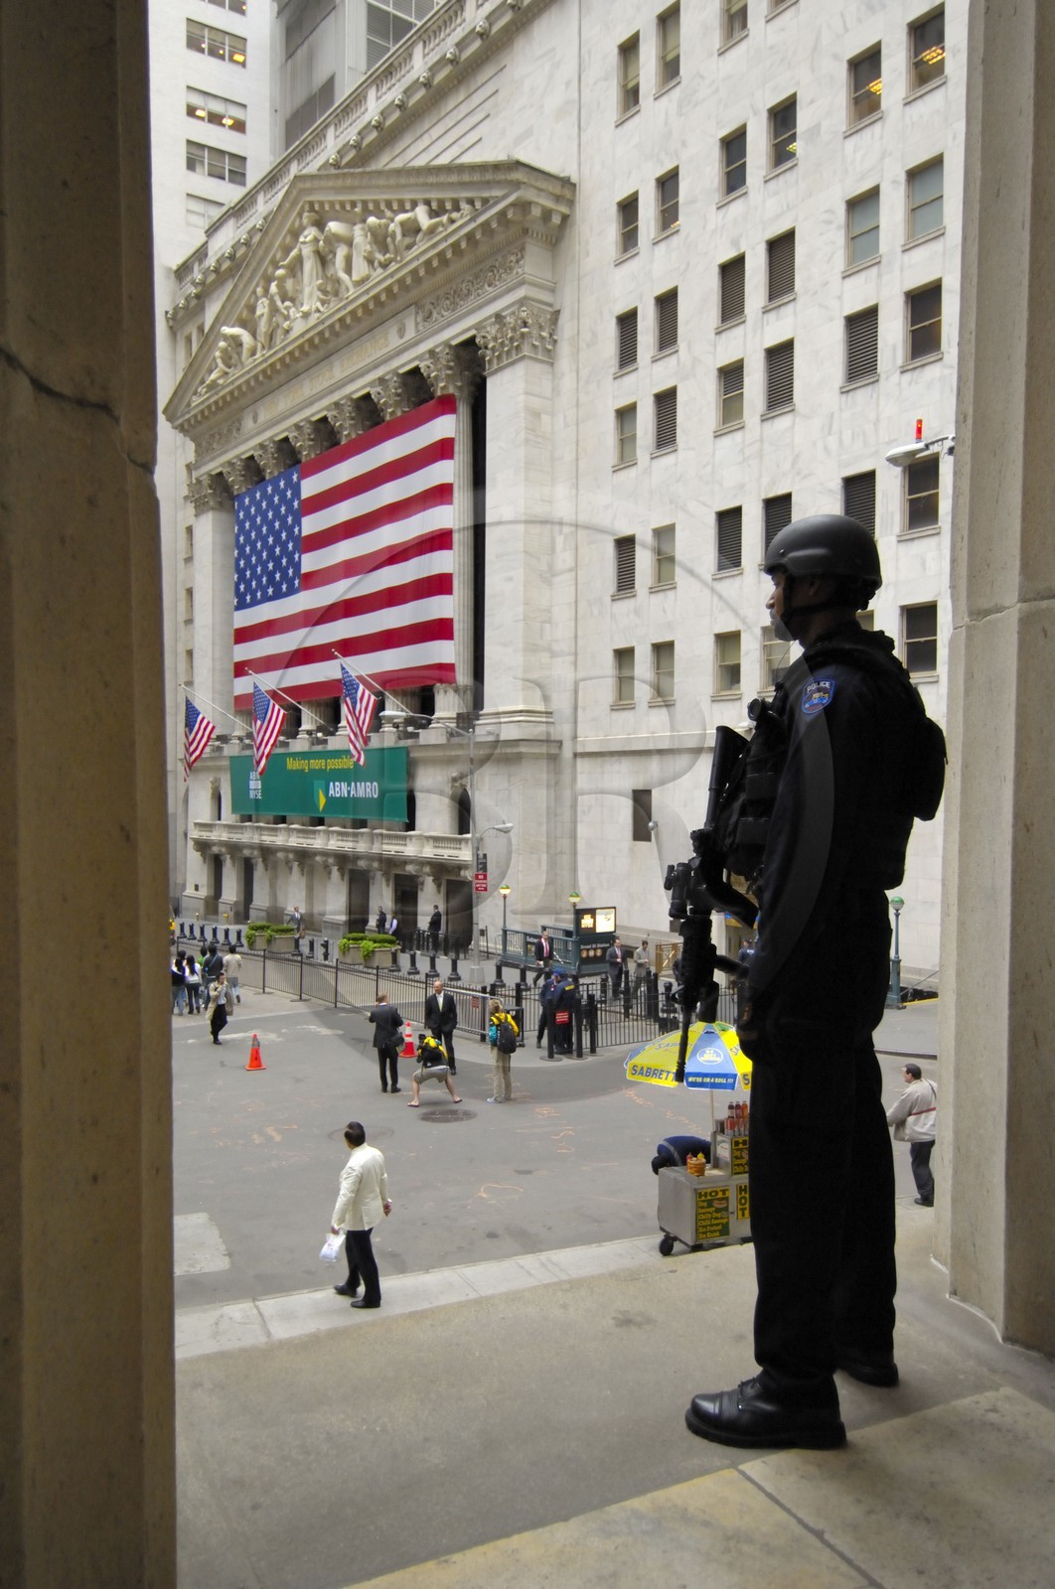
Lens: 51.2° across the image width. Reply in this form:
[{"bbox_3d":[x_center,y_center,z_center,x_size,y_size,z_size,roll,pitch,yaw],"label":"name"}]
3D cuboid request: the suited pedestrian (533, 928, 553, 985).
[{"bbox_3d":[0.510,5.040,33.300,0.550,1.760,0.650,0,0,-34],"label":"suited pedestrian"}]

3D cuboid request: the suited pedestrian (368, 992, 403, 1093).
[{"bbox_3d":[-2.580,4.520,19.900,0.620,1.790,0.480,0,0,-7],"label":"suited pedestrian"}]

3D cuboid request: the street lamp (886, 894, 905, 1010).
[{"bbox_3d":[9.440,4.034,28.200,0.450,2.900,0.450,0,0,-39],"label":"street lamp"}]

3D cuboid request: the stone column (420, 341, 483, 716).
[{"bbox_3d":[-3.260,-11.300,47.200,2.050,16.200,2.050,0,0,-38],"label":"stone column"}]

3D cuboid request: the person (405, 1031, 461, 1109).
[{"bbox_3d":[-1.635,4.780,19.100,0.930,1.250,0.680,0,0,-21],"label":"person"}]

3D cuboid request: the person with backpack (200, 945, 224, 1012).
[{"bbox_3d":[-8.566,4.984,30.000,0.560,1.790,0.420,0,0,-20],"label":"person with backpack"}]

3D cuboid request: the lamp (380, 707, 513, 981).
[{"bbox_3d":[-2.330,1.650,33.600,4.700,8.500,0.450,0,0,-38],"label":"lamp"}]

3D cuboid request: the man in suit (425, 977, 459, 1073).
[{"bbox_3d":[-1.660,4.480,21.200,0.600,1.830,0.380,0,0,9],"label":"man in suit"}]

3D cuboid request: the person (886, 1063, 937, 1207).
[{"bbox_3d":[4.649,4.097,13.250,0.520,1.720,0.520,0,0,34],"label":"person"}]

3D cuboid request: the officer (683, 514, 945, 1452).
[{"bbox_3d":[0.600,0.345,2.300,0.580,1.870,0.600,1,0,13],"label":"officer"}]

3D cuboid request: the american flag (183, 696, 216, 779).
[{"bbox_3d":[-17.039,-2.969,57.300,1.700,4.250,0.500,0,0,-39],"label":"american flag"}]

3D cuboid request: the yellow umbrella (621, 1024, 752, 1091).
[{"bbox_3d":[2.100,2.870,12.500,2.000,0.600,2.000,0,0,-18],"label":"yellow umbrella"}]

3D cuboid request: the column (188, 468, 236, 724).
[{"bbox_3d":[-18.535,-11.246,65.900,2.300,15.500,2.800,0,0,-39],"label":"column"}]

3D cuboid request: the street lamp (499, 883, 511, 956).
[{"bbox_3d":[-0.820,4.550,39.200,0.420,2.750,0.420,0,0,0],"label":"street lamp"}]

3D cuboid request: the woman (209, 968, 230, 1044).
[{"bbox_3d":[-7.194,5.008,25.700,0.560,1.670,0.480,0,0,-25],"label":"woman"}]

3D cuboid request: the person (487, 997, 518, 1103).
[{"bbox_3d":[-0.429,4.316,18.600,0.500,1.760,0.500,0,0,-31],"label":"person"}]

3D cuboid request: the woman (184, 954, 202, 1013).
[{"bbox_3d":[-9.060,5.153,29.900,0.480,1.600,0.380,0,0,-20],"label":"woman"}]

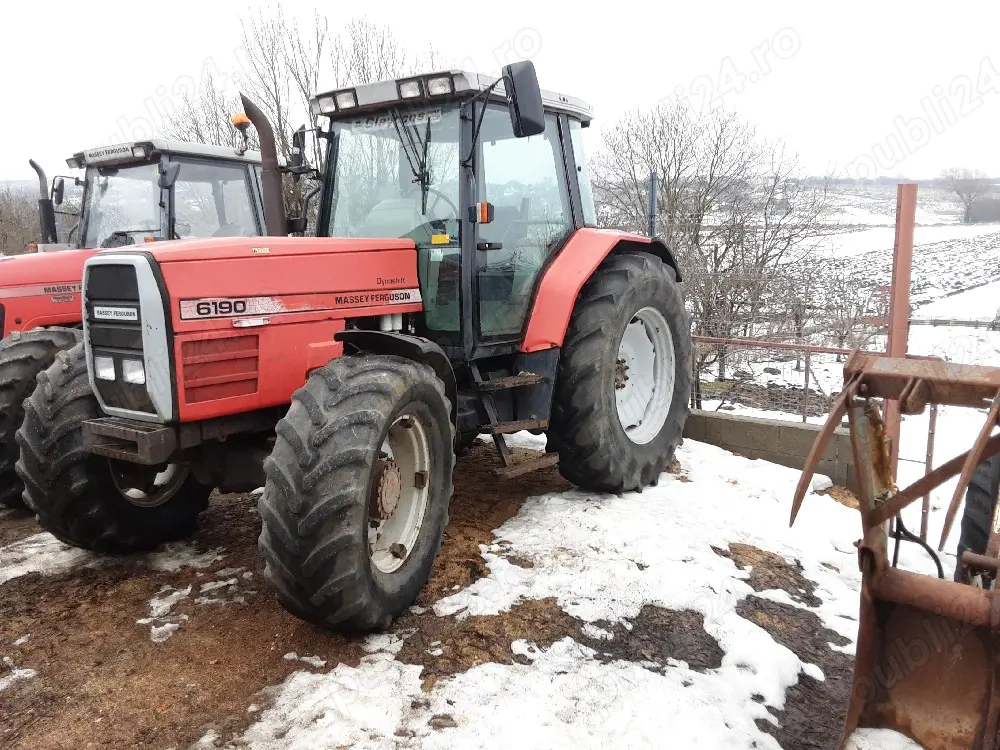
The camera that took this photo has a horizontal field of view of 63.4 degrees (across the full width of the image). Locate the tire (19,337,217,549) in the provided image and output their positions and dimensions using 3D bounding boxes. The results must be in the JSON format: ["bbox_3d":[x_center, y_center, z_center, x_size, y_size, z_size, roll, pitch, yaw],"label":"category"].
[{"bbox_3d":[-2.280,0.425,5.022,0.480,1.340,1.340,2,9,16],"label":"tire"}]

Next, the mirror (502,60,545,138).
[{"bbox_3d":[0.126,-1.477,4.330,0.170,0.370,0.090,-7,5,18],"label":"mirror"}]

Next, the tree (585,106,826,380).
[{"bbox_3d":[2.893,-1.912,11.500,3.500,4.100,3.400,1,8,14],"label":"tree"}]

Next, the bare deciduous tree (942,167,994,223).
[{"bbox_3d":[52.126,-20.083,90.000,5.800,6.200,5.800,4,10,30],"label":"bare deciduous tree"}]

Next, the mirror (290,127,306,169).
[{"bbox_3d":[-1.445,-1.631,5.800,0.090,0.300,0.170,-9,12,-40],"label":"mirror"}]

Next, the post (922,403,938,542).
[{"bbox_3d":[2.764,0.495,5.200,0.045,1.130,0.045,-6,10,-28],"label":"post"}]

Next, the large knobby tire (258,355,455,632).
[{"bbox_3d":[-0.653,0.570,4.022,0.480,1.340,1.340,4,10,15],"label":"large knobby tire"}]

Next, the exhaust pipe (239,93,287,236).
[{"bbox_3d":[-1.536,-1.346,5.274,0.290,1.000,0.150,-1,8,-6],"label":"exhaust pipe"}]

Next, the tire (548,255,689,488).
[{"bbox_3d":[0.918,-0.003,6.094,0.460,1.740,1.740,5,10,35],"label":"tire"}]

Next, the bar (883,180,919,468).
[{"bbox_3d":[2.430,-0.084,4.920,0.115,2.113,0.080,-1,8,0],"label":"bar"}]

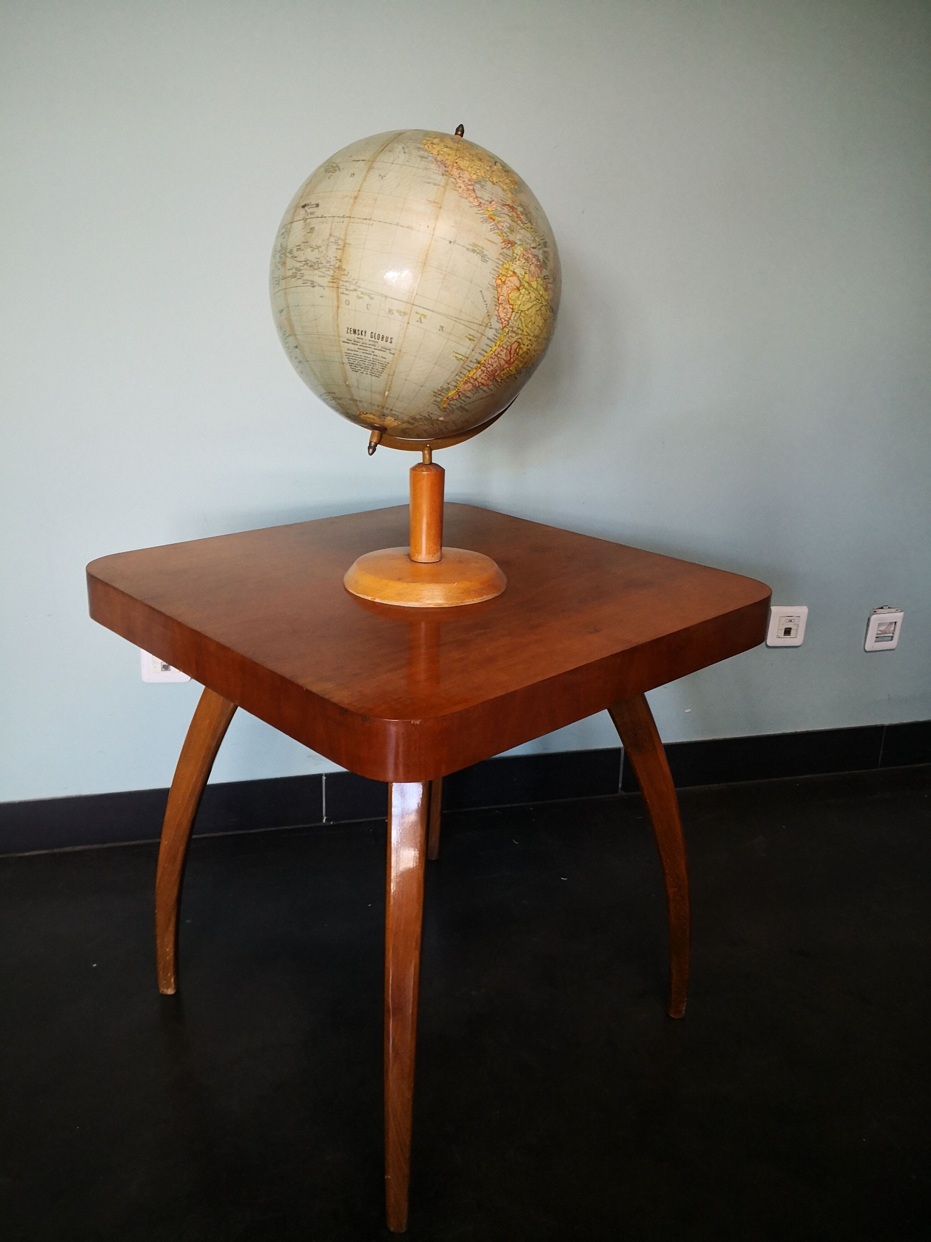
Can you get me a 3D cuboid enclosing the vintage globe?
[{"bbox_3d":[-0.053,-0.359,1.059,0.318,0.328,0.318,1,19,-2],"label":"vintage globe"}]

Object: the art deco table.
[{"bbox_3d":[-0.056,0.249,1.312,0.640,0.649,0.640,-16,26,-41],"label":"art deco table"}]

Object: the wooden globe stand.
[{"bbox_3d":[-0.046,-0.122,1.141,0.194,0.165,0.194,1,19,-2],"label":"wooden globe stand"}]

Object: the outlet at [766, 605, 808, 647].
[{"bbox_3d":[0.658,0.010,1.988,0.082,0.084,0.012,-3,20,-14],"label":"outlet"}]

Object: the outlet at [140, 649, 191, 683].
[{"bbox_3d":[-0.525,0.068,1.695,0.082,0.084,0.012,-3,20,-14],"label":"outlet"}]

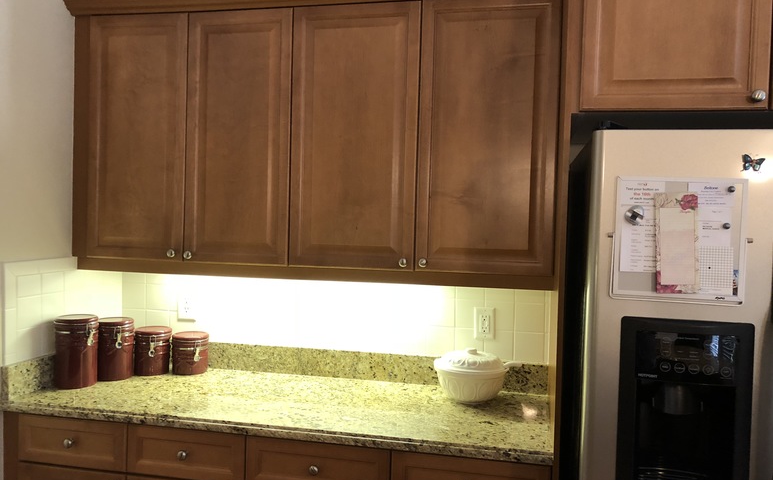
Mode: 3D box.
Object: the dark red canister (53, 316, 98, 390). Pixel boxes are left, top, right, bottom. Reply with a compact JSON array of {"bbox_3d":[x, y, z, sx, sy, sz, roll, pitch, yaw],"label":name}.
[{"bbox_3d":[-1.135,0.410,2.302,0.153,0.249,0.145,1,2,0],"label":"dark red canister"}]

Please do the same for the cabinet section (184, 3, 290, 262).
[{"bbox_3d":[-0.489,-0.364,2.359,0.397,0.890,0.329,2,1,12],"label":"cabinet section"}]

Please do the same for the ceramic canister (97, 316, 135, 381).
[{"bbox_3d":[-1.050,0.422,2.420,0.145,0.222,0.153,0,2,-32],"label":"ceramic canister"}]

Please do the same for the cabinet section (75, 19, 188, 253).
[{"bbox_3d":[-0.915,-0.377,2.449,0.475,0.890,0.329,2,1,12],"label":"cabinet section"}]

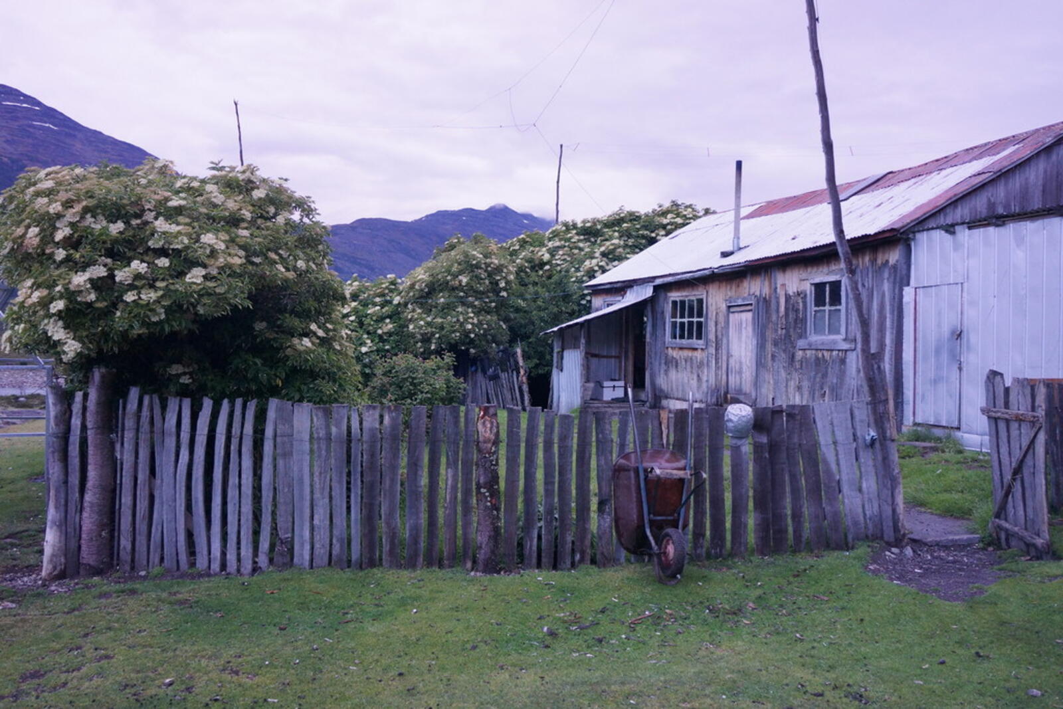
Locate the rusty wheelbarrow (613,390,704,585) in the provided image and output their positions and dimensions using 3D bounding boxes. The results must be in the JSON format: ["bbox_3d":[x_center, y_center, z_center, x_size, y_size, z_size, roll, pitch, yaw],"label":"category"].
[{"bbox_3d":[0.940,0.950,5.930,0.630,1.400,0.600,0,-6,-18],"label":"rusty wheelbarrow"}]

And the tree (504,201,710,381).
[{"bbox_3d":[2.200,-1.500,22.300,6.000,5.500,4.800,0,0,0],"label":"tree"}]

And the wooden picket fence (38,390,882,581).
[{"bbox_3d":[-0.180,0.970,6.380,6.800,1.330,0.280,0,0,-9],"label":"wooden picket fence"}]

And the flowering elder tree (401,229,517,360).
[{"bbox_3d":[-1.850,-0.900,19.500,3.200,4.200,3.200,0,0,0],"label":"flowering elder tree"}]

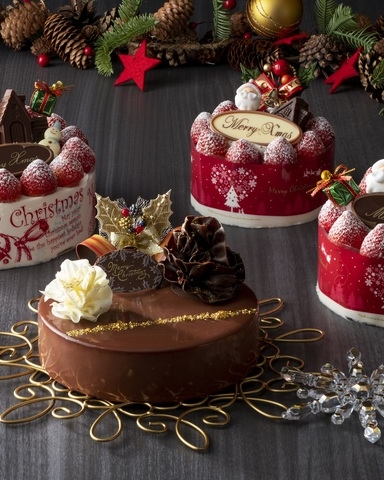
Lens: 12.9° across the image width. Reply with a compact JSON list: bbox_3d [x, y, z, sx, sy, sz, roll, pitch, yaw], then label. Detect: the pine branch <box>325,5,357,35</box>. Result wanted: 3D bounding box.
[{"bbox_3d":[0.169,-0.248,1.919,0.036,0.038,0.036,0,23,0],"label":"pine branch"}]

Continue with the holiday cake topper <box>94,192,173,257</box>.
[{"bbox_3d":[-0.043,-0.012,1.234,0.056,0.047,0.022,0,23,0],"label":"holiday cake topper"}]

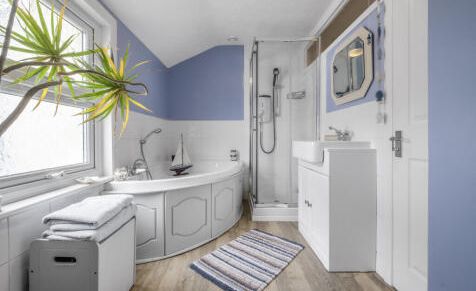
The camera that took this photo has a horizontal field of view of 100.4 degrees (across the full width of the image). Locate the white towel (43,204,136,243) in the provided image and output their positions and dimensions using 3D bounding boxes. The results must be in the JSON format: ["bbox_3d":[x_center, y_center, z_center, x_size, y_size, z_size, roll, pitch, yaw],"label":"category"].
[{"bbox_3d":[-0.797,0.415,1.103,0.290,0.072,0.295,0,2,5],"label":"white towel"}]

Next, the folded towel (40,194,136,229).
[{"bbox_3d":[-0.803,0.349,1.099,0.280,0.076,0.295,0,2,5],"label":"folded towel"}]

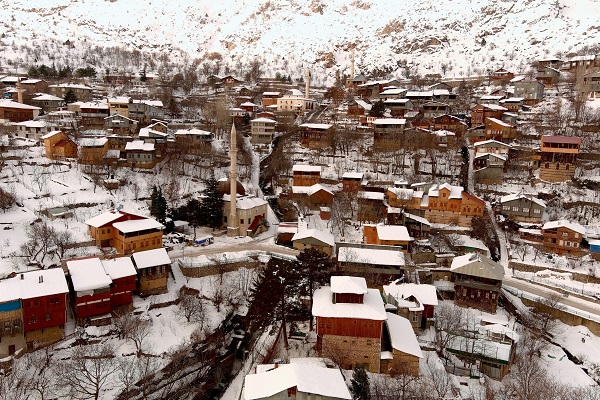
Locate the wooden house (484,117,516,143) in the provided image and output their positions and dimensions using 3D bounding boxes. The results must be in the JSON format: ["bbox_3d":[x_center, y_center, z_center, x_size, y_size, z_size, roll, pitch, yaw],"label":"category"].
[{"bbox_3d":[71.885,-25.887,175.000,6.950,8.170,8.000,7,12,37],"label":"wooden house"}]

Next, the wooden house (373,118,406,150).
[{"bbox_3d":[33.953,-24.542,182.000,10.670,11.760,9.000,3,10,16],"label":"wooden house"}]

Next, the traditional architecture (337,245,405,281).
[{"bbox_3d":[16.253,14.136,110.789,14.668,7.565,9.500,2,8,7],"label":"traditional architecture"}]

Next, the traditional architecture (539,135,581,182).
[{"bbox_3d":[74.916,-12.157,139.000,8.660,12.300,8.000,6,11,33],"label":"traditional architecture"}]

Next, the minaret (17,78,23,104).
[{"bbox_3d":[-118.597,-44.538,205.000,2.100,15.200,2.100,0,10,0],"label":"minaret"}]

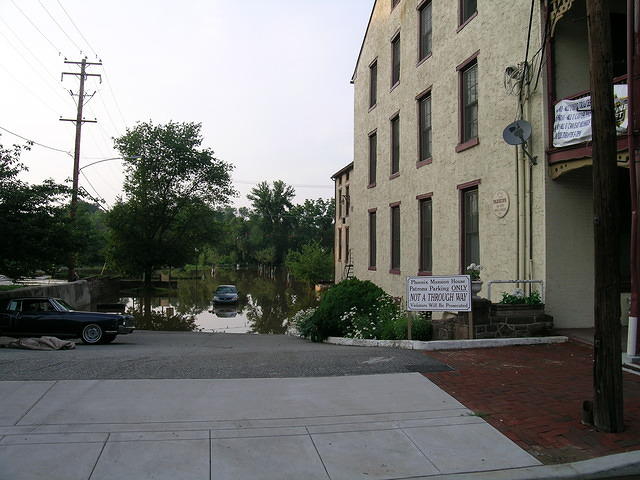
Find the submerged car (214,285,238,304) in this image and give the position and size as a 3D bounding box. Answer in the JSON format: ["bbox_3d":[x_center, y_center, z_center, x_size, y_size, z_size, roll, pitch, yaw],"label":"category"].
[{"bbox_3d":[-6.920,4.120,38.400,1.760,1.430,4.500,0,-1,-10],"label":"submerged car"}]

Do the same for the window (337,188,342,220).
[{"bbox_3d":[1.468,-2.629,37.800,0.200,2.200,1.000,0,-1,-11],"label":"window"}]

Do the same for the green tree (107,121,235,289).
[{"bbox_3d":[-13.573,-3.223,47.000,11.600,15.200,11.000,0,-1,0],"label":"green tree"}]

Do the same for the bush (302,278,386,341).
[{"bbox_3d":[0.625,1.785,13.200,2.150,1.600,2.000,0,-1,0],"label":"bush"}]

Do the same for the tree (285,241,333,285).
[{"bbox_3d":[-0.954,2.310,52.000,5.200,4.600,5.000,0,-1,0],"label":"tree"}]

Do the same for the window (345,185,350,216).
[{"bbox_3d":[1.899,-2.640,35.500,0.200,2.200,1.000,0,-1,-11],"label":"window"}]

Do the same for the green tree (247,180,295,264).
[{"bbox_3d":[-10.135,-3.583,106.000,9.800,17.200,9.500,0,-1,0],"label":"green tree"}]

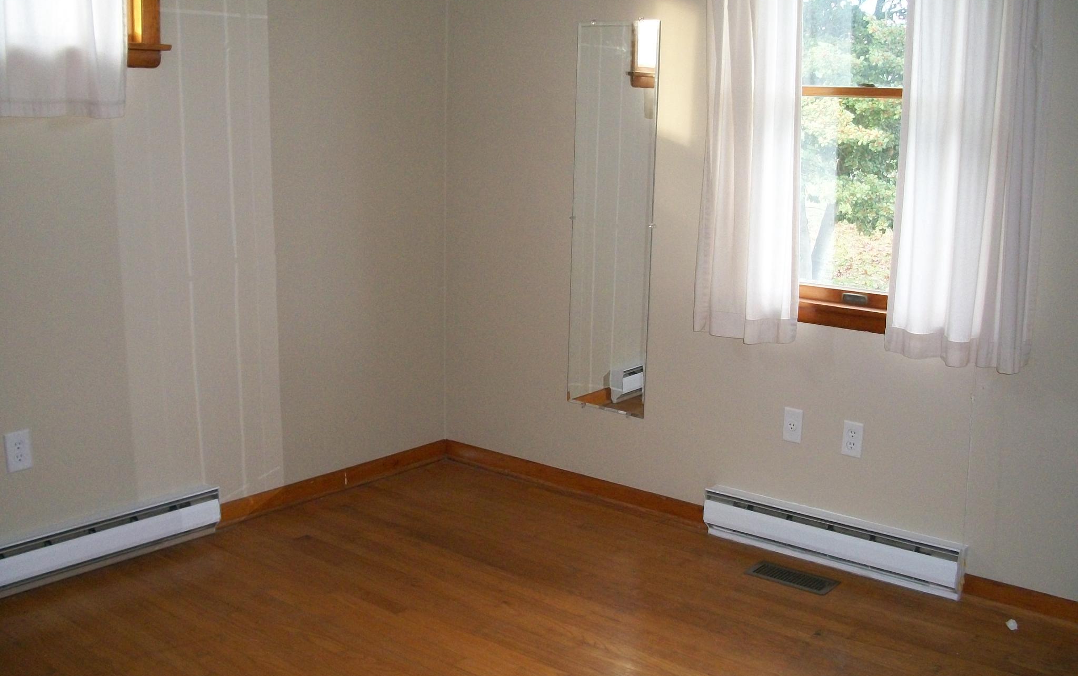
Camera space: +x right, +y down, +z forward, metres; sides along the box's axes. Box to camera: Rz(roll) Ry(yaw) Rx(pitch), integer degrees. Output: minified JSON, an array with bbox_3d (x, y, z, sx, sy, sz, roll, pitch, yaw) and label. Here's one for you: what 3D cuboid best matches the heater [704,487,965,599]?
[{"bbox_3d":[0.981,0.691,3.721,0.907,0.178,0.088,9,13,38],"label":"heater"}]

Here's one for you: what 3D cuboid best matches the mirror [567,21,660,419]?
[{"bbox_3d":[0.273,-0.442,4.161,0.370,1.478,0.012,9,13,38],"label":"mirror"}]

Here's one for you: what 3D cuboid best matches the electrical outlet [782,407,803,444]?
[{"bbox_3d":[0.881,0.305,3.789,0.070,0.115,0.009,9,13,38],"label":"electrical outlet"}]

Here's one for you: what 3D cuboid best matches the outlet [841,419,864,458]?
[{"bbox_3d":[1.050,0.341,3.656,0.070,0.115,0.009,9,13,38],"label":"outlet"}]

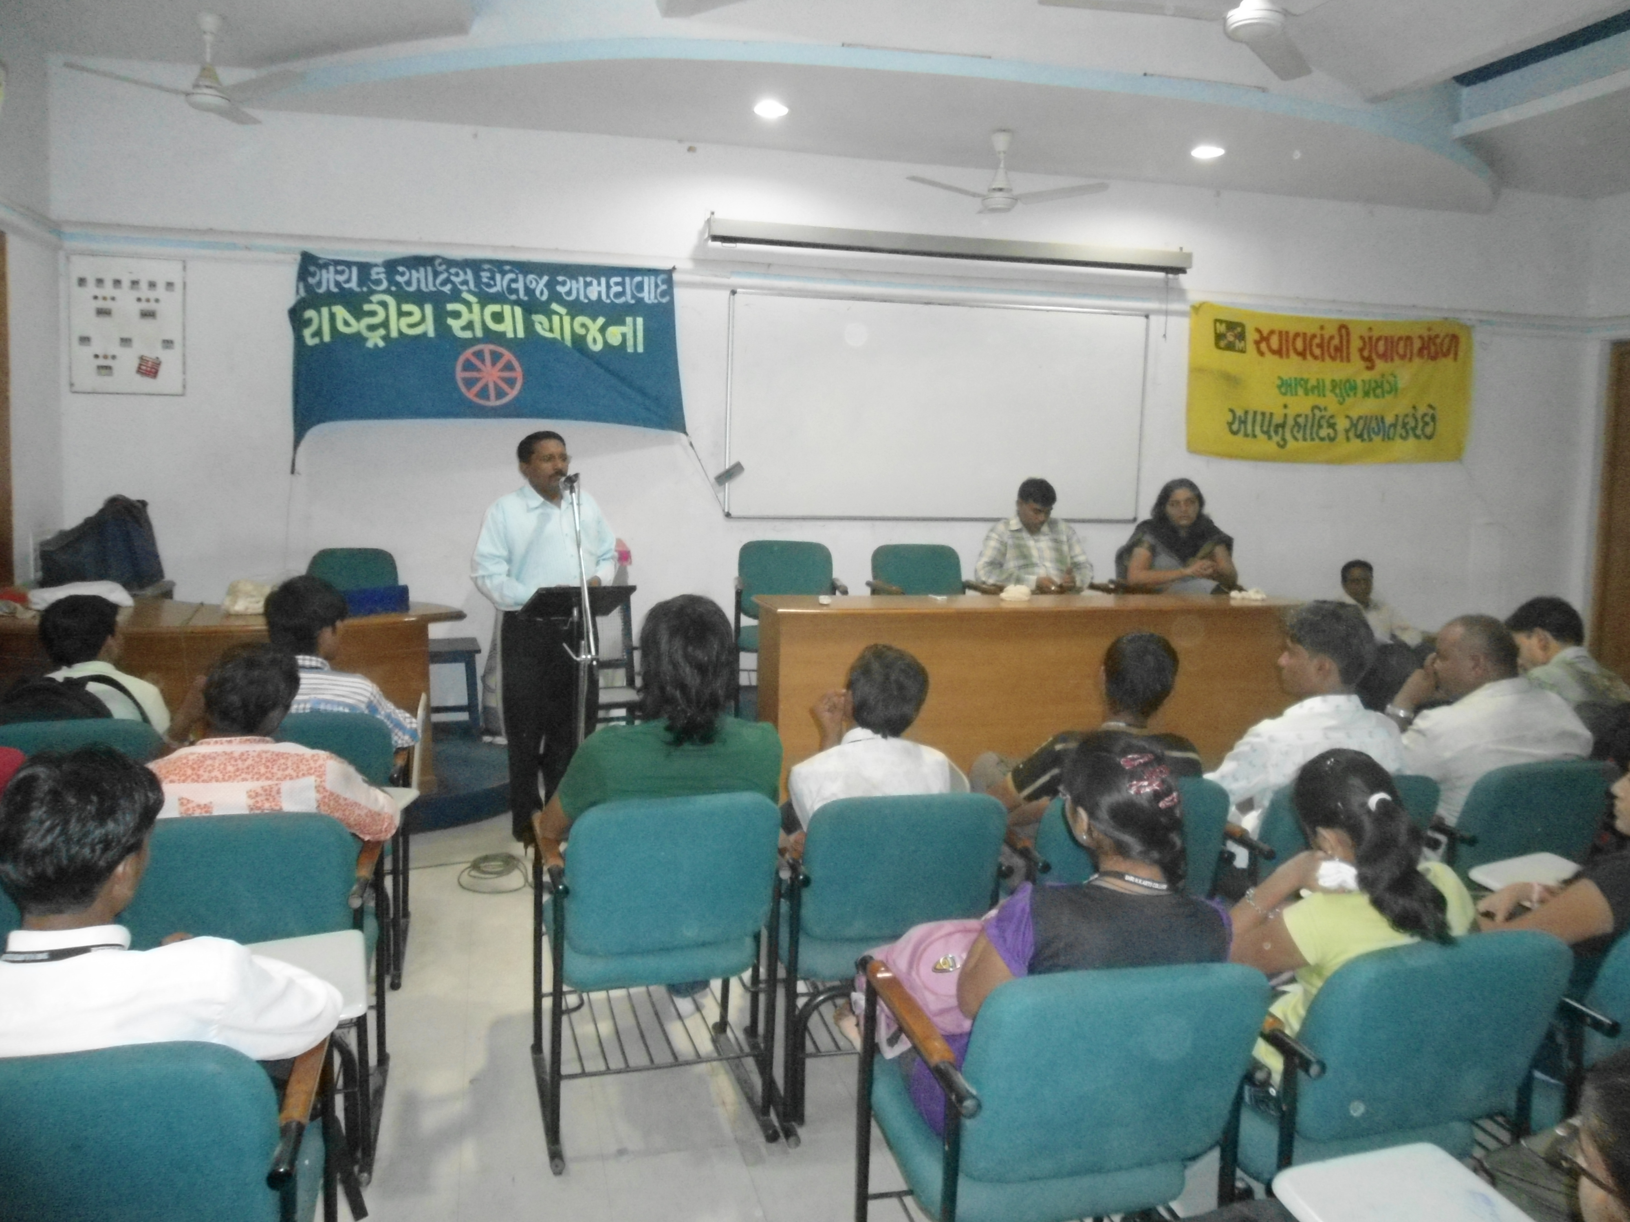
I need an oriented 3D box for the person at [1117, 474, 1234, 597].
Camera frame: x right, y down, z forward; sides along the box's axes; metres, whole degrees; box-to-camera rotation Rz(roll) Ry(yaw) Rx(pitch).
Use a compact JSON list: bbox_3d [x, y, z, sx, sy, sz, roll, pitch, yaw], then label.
[{"bbox_3d":[1.781,-0.065,6.055,0.620,1.170,0.750,0,5,-12],"label":"person"}]

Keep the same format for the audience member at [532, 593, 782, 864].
[{"bbox_3d":[-0.403,0.549,3.062,0.600,1.200,0.720,0,6,-16],"label":"audience member"}]

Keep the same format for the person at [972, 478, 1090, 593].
[{"bbox_3d":[1.032,-0.053,5.842,0.600,1.160,0.750,0,5,-10],"label":"person"}]

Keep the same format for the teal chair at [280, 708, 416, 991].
[{"bbox_3d":[-1.522,0.657,3.700,0.550,0.800,0.630,0,6,-16],"label":"teal chair"}]

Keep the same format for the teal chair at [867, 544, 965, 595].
[{"bbox_3d":[0.496,0.120,5.802,0.550,0.830,0.640,0,5,-14],"label":"teal chair"}]

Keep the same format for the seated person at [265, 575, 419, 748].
[{"bbox_3d":[-1.536,0.476,3.847,0.540,1.190,0.780,0,5,-8],"label":"seated person"}]

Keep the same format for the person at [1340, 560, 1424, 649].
[{"bbox_3d":[3.144,0.296,6.908,0.580,1.140,0.750,0,5,-5],"label":"person"}]

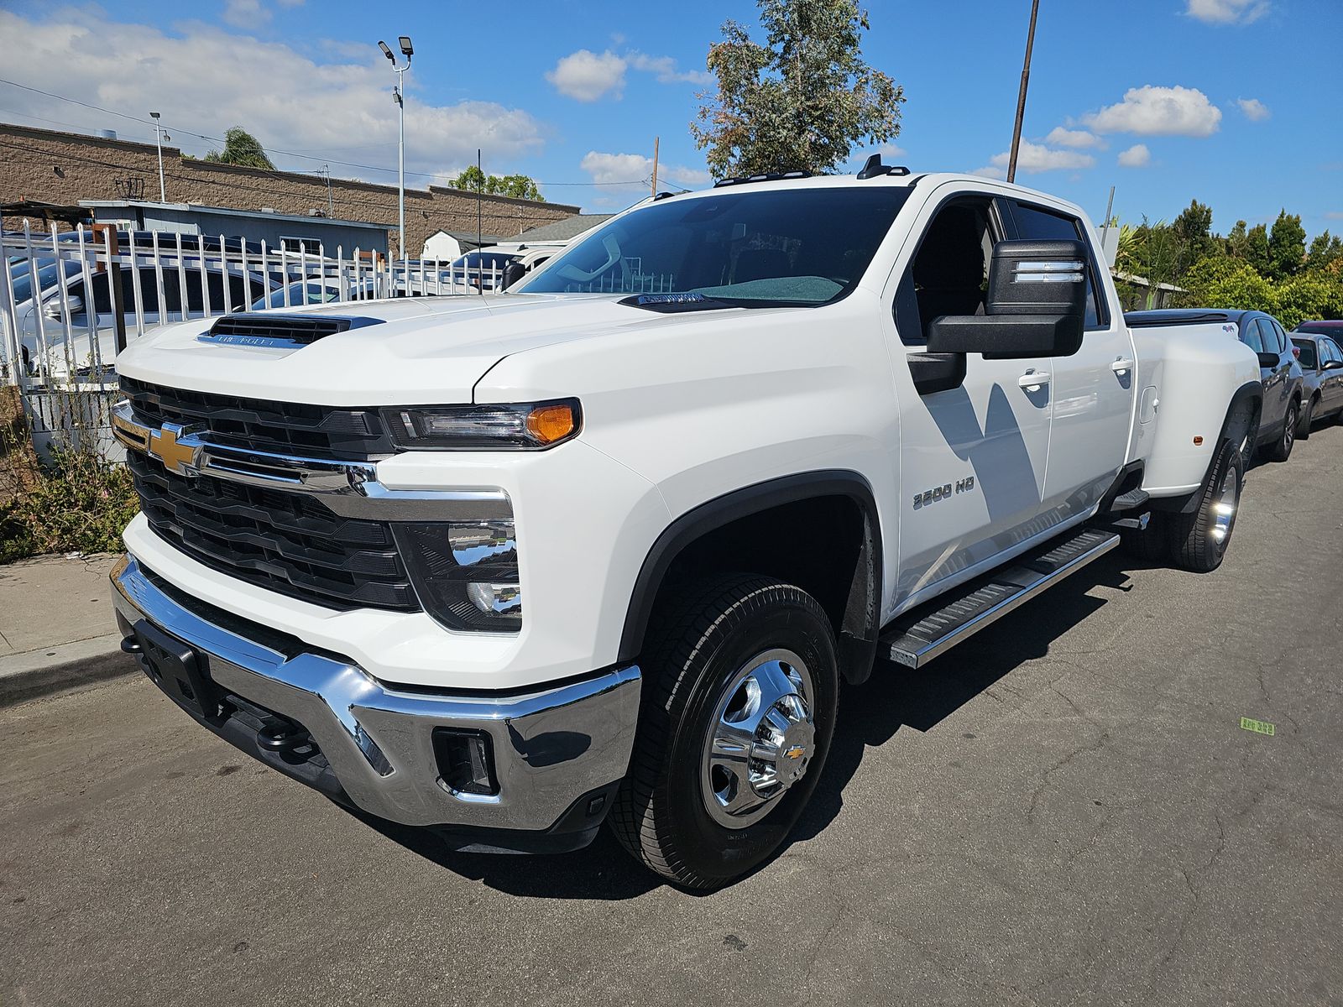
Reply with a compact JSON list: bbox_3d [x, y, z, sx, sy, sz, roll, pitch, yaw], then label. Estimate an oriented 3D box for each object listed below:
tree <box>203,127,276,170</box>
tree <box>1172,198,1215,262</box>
[{"bbox_3d":[-19.444,-12.198,40.959,4.500,9.520,4.500,-4,13,-24],"label":"tree"},{"bbox_3d":[17.337,-7.425,30.376,1.900,5.630,1.900,8,13,28],"label":"tree"}]

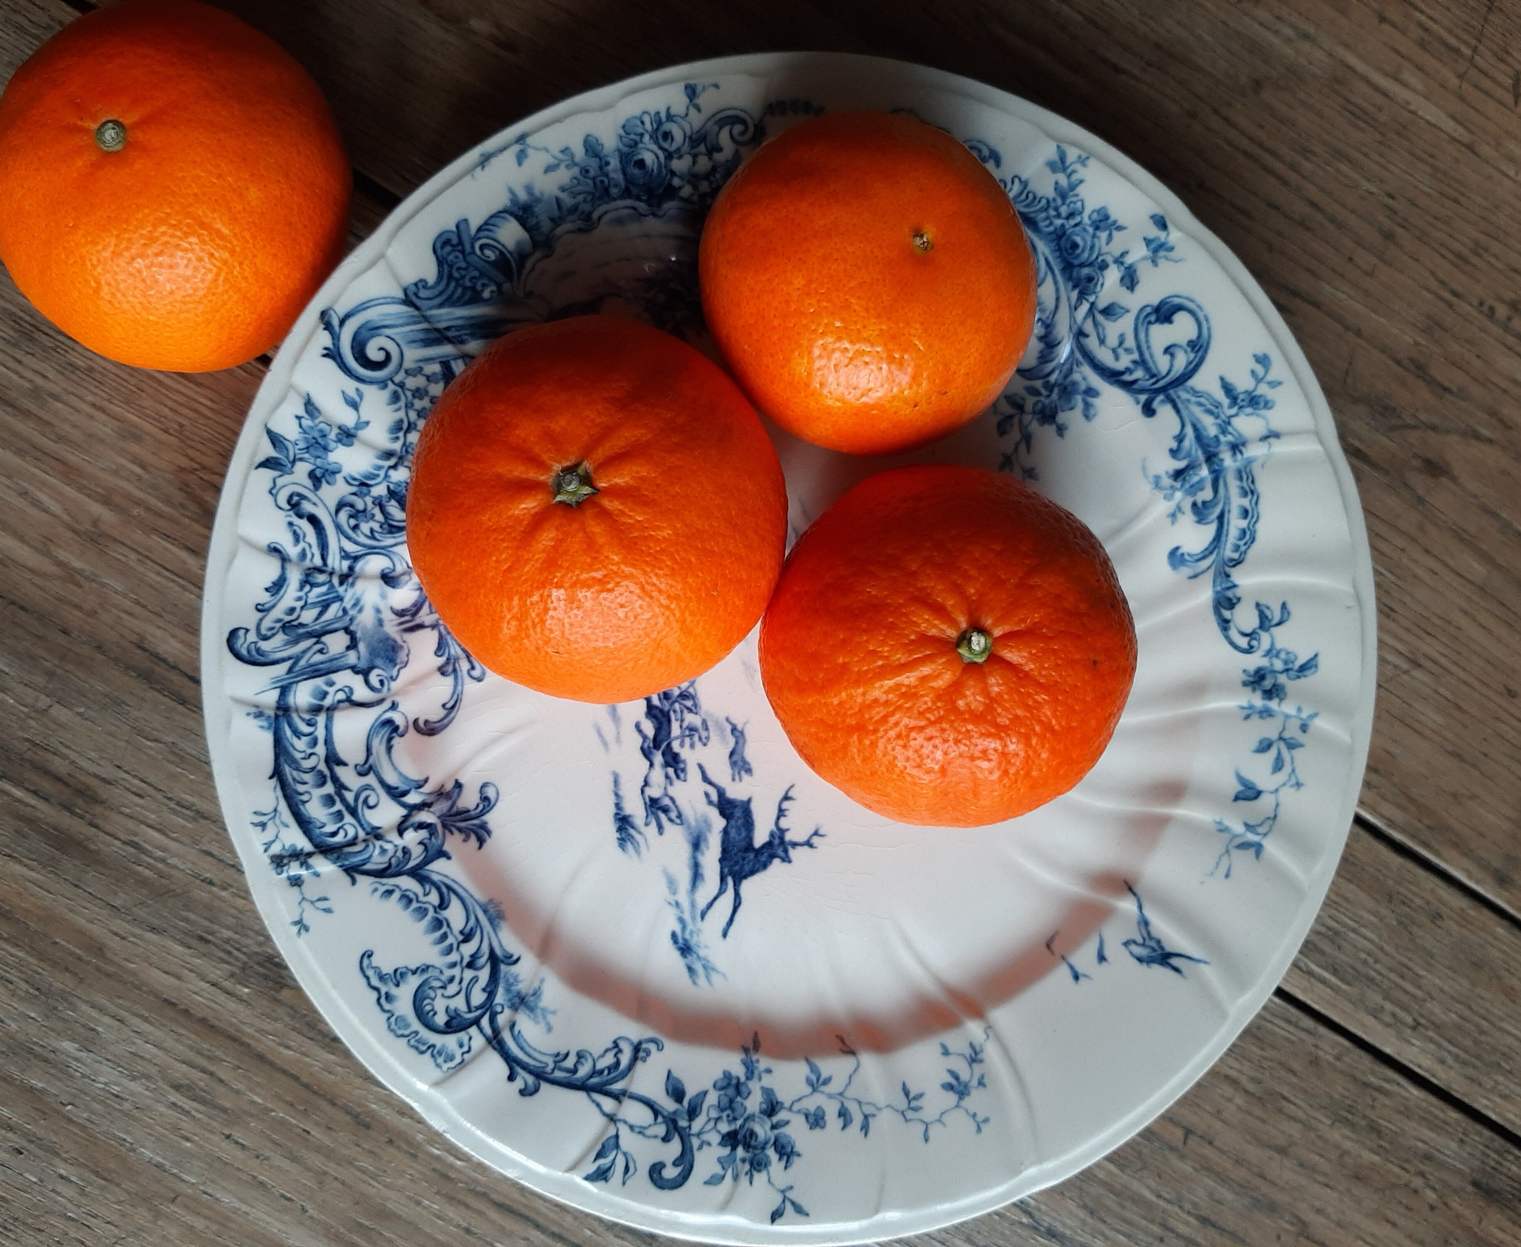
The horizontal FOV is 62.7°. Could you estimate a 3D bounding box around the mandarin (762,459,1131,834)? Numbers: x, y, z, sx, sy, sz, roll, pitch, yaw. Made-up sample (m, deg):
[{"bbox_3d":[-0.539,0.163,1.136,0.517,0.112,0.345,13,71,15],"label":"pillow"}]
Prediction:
[{"bbox_3d":[0.035,0.004,0.235,0.070,0.058,0.068,0,88,-3],"label":"mandarin"}]

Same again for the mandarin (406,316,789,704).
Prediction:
[{"bbox_3d":[-0.030,-0.021,0.232,0.070,0.059,0.072,0,88,-3],"label":"mandarin"}]

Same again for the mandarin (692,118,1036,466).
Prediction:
[{"bbox_3d":[0.020,-0.063,0.235,0.063,0.057,0.063,0,88,-3],"label":"mandarin"}]

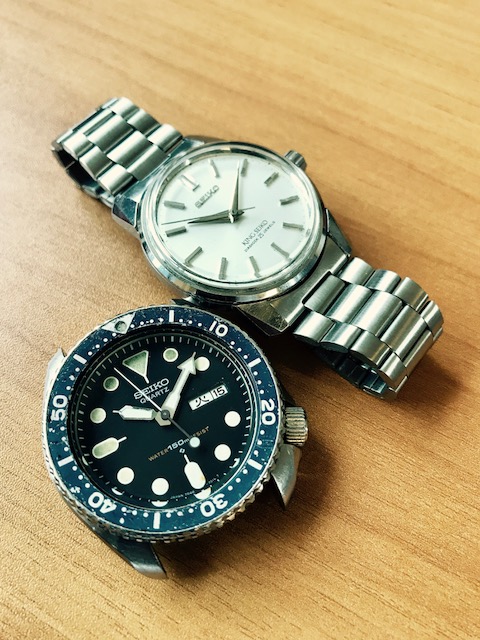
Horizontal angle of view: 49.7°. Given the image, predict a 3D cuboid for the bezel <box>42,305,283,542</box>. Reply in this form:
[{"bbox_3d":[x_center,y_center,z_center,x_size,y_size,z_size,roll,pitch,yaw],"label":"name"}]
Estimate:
[{"bbox_3d":[-0.013,0.016,0.088,0.042,0.005,0.042,1,65,-2],"label":"bezel"}]

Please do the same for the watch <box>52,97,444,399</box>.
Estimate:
[{"bbox_3d":[0.000,-0.018,0.105,0.086,0.021,0.041,39,71,12],"label":"watch"}]

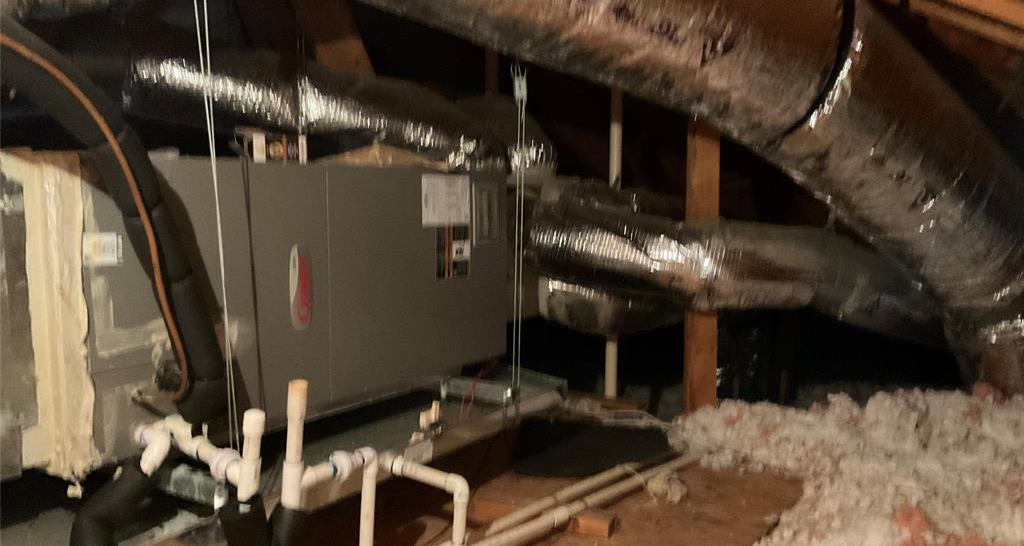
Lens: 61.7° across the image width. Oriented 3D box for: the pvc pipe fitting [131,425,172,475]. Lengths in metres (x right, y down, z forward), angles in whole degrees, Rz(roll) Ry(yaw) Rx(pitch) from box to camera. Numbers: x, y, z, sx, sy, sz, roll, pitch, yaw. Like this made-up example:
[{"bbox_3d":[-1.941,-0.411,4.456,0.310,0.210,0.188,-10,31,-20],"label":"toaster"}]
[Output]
[{"bbox_3d":[-0.576,0.281,1.375,0.068,0.085,0.055,3,5,28],"label":"pvc pipe fitting"}]

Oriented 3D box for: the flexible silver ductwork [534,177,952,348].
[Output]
[{"bbox_3d":[0.625,0.000,2.540,1.200,0.410,0.340,1,5,17],"label":"flexible silver ductwork"}]

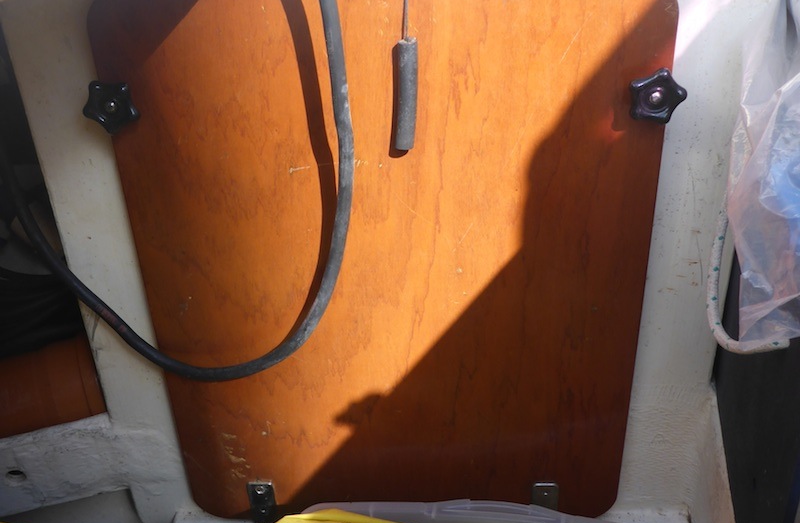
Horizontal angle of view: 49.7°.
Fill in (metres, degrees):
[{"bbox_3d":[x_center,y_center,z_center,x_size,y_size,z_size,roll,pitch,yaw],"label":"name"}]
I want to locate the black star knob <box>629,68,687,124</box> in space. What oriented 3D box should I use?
[{"bbox_3d":[0.205,-0.133,0.694,0.049,0.049,0.030,-1,30,1],"label":"black star knob"}]

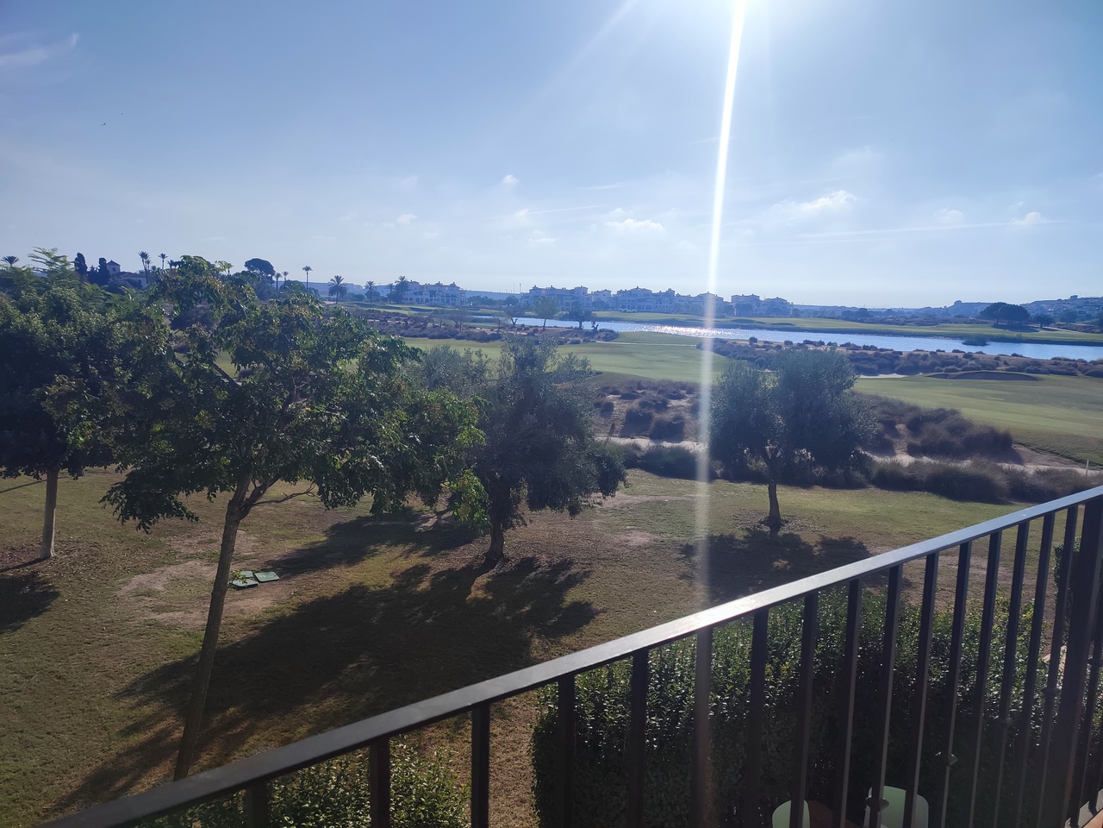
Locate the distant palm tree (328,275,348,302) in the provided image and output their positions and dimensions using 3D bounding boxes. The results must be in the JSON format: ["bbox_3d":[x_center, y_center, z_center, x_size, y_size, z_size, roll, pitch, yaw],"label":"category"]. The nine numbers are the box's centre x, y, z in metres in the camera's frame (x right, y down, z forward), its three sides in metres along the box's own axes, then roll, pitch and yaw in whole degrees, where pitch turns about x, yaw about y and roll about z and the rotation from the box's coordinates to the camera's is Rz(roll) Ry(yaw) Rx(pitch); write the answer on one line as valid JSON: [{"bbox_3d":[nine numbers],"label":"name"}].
[{"bbox_3d":[-78.150,-45.928,291.885,7.583,9.994,7.583,2,8,0],"label":"distant palm tree"}]

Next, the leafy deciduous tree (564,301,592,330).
[{"bbox_3d":[4.565,-16.589,133.979,4.923,4.887,4.923,2,8,0],"label":"leafy deciduous tree"}]

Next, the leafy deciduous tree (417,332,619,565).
[{"bbox_3d":[-0.556,0.737,14.859,3.823,4.270,3.632,2,8,0],"label":"leafy deciduous tree"}]

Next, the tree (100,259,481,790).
[{"bbox_3d":[-2.494,1.244,7.669,3.592,5.160,3.484,2,8,0],"label":"tree"}]

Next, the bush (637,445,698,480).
[{"bbox_3d":[3.454,1.403,23.721,1.845,0.946,1.476,2,8,0],"label":"bush"}]

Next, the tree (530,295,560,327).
[{"bbox_3d":[-1.087,-17.161,133.929,5.212,5.457,5.212,2,8,0],"label":"tree"}]

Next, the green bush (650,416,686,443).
[{"bbox_3d":[4.299,0.534,29.754,1.350,0.915,1.282,2,8,0],"label":"green bush"}]

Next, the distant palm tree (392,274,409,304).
[{"bbox_3d":[-61.972,-51.010,326.421,7.064,11.866,7.064,2,8,0],"label":"distant palm tree"}]

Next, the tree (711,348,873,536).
[{"bbox_3d":[5.343,0.627,17.739,3.598,4.135,3.491,2,8,0],"label":"tree"}]

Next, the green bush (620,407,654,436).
[{"bbox_3d":[3.353,0.249,31.133,1.278,1.012,1.214,2,8,0],"label":"green bush"}]

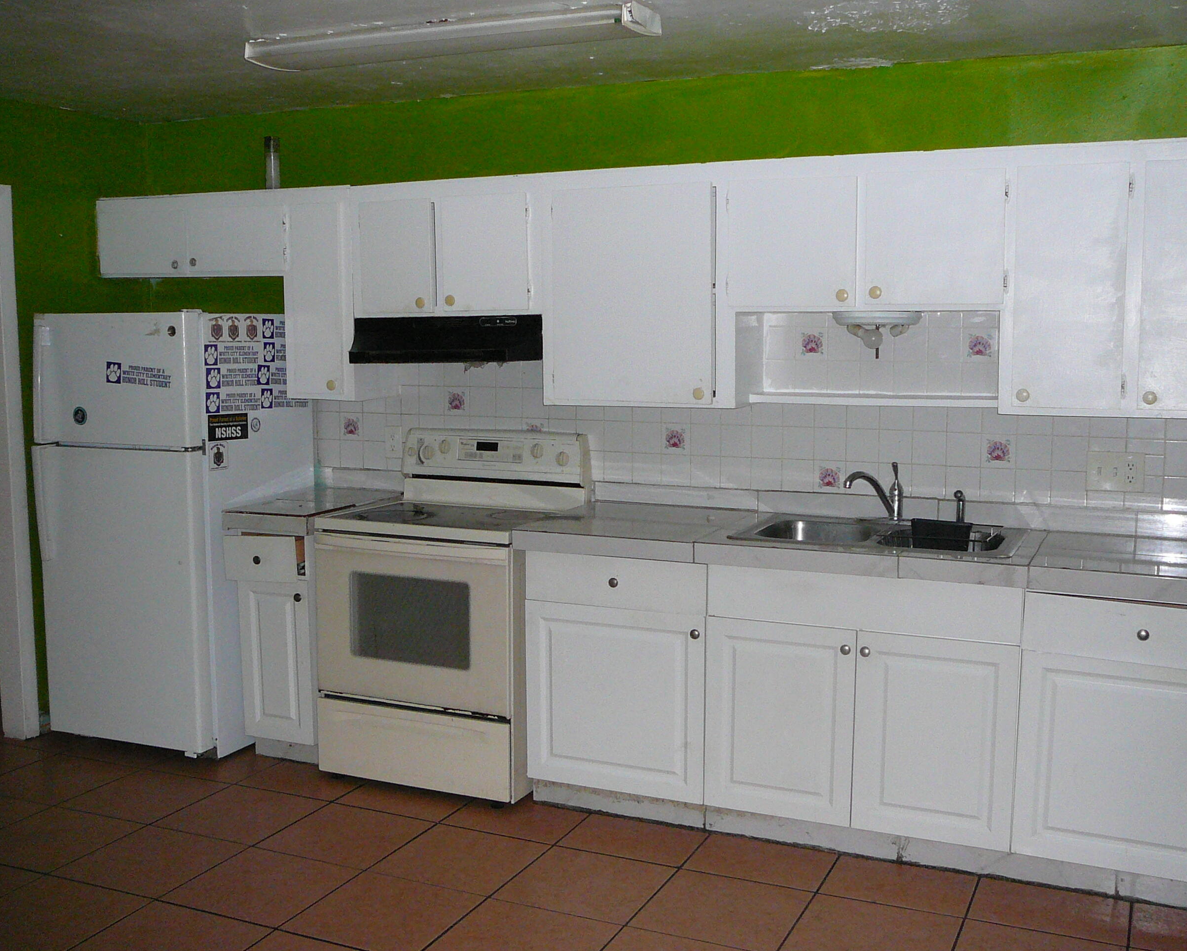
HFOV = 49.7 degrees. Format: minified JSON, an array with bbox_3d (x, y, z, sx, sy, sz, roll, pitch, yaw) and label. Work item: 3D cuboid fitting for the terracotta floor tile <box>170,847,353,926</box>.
[{"bbox_3d":[-0.928,1.162,3.618,0.395,0.010,0.395,3,7,24],"label":"terracotta floor tile"}]

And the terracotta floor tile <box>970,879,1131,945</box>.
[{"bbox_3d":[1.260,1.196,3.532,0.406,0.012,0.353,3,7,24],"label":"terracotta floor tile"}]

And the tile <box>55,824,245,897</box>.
[{"bbox_3d":[-1.299,1.143,3.784,0.395,0.010,0.395,3,7,24],"label":"tile"}]

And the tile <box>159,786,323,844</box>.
[{"bbox_3d":[-1.115,1.085,4.078,0.398,0.012,0.398,3,7,24],"label":"tile"}]

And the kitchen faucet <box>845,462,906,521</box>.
[{"bbox_3d":[0.902,0.063,4.132,0.235,0.190,0.055,-3,7,-31],"label":"kitchen faucet"}]

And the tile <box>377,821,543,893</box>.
[{"bbox_3d":[-0.393,1.152,3.851,0.406,0.012,0.406,3,7,24],"label":"tile"}]

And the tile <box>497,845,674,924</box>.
[{"bbox_3d":[-0.019,1.172,3.684,0.406,0.012,0.406,3,7,24],"label":"tile"}]

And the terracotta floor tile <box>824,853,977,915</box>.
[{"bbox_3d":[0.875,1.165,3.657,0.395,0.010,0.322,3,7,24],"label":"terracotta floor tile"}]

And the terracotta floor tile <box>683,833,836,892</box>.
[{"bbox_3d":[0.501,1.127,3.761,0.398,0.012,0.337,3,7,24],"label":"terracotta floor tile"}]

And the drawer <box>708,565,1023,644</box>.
[{"bbox_3d":[0.834,0.343,3.822,0.901,0.156,0.420,3,7,24],"label":"drawer"}]

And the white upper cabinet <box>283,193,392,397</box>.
[{"bbox_3d":[-0.940,-0.674,4.815,0.301,0.763,0.326,3,7,24],"label":"white upper cabinet"}]

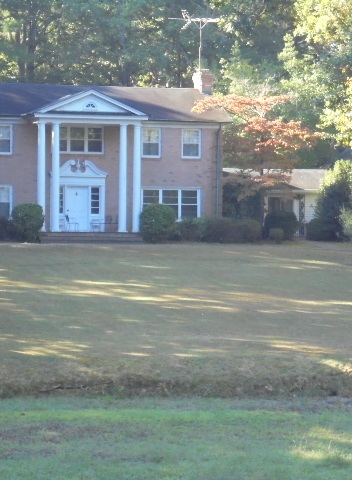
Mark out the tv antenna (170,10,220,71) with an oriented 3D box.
[{"bbox_3d":[0.930,-9.550,108.200,2.400,2.850,2.000,0,0,-13],"label":"tv antenna"}]

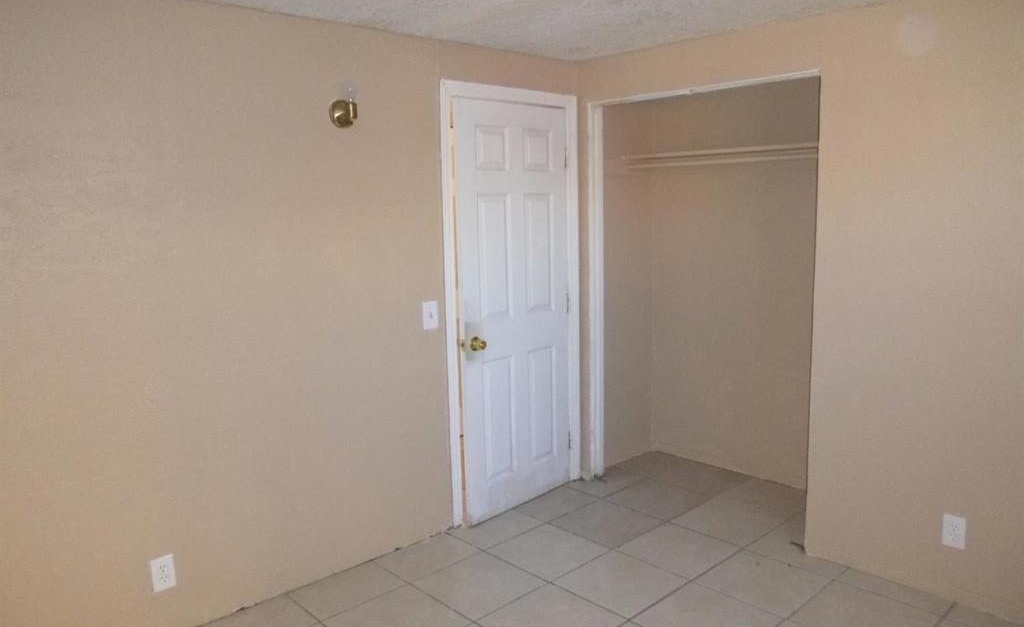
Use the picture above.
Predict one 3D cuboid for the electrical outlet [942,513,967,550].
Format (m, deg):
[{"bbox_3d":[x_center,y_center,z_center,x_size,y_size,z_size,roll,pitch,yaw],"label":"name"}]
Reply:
[{"bbox_3d":[1.657,0.820,2.769,0.010,0.117,0.073,-9,11,-43],"label":"electrical outlet"}]

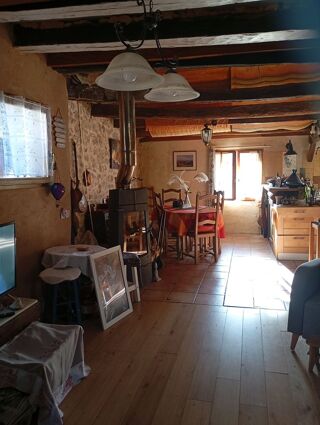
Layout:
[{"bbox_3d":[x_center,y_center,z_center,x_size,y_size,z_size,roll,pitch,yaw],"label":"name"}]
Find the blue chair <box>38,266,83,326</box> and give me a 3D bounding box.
[{"bbox_3d":[-0.916,0.812,3.156,0.370,0.500,0.370,1,7,14],"label":"blue chair"}]

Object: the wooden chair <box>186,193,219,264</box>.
[{"bbox_3d":[0.671,0.243,5.400,0.430,1.050,0.470,-3,7,-18],"label":"wooden chair"}]

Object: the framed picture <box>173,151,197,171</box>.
[{"bbox_3d":[0.566,-1.152,7.743,0.538,0.430,0.030,1,7,14],"label":"framed picture"}]

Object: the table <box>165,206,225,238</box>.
[{"bbox_3d":[0.564,0.321,5.958,1.040,0.750,1.040,1,7,14],"label":"table"}]

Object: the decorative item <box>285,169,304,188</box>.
[{"bbox_3d":[2.094,-0.525,5.361,0.330,0.300,0.330,1,7,14],"label":"decorative item"}]

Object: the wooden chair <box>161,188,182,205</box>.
[{"bbox_3d":[0.191,0.112,6.517,0.430,1.040,0.470,1,7,10],"label":"wooden chair"}]

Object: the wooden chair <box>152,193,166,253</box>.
[{"bbox_3d":[0.196,0.167,6.066,0.470,1.040,0.430,-3,7,-16],"label":"wooden chair"}]

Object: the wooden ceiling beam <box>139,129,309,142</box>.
[{"bbox_3d":[1.269,-1.668,7.363,3.628,0.170,0.170,1,7,14],"label":"wooden ceiling beam"}]

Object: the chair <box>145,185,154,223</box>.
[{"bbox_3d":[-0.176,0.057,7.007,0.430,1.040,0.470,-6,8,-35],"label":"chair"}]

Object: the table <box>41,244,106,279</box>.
[{"bbox_3d":[-0.823,0.701,3.450,0.620,0.640,0.620,1,7,14],"label":"table"}]

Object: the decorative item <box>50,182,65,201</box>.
[{"bbox_3d":[-1.093,-0.221,3.671,0.149,0.200,0.149,1,7,14],"label":"decorative item"}]

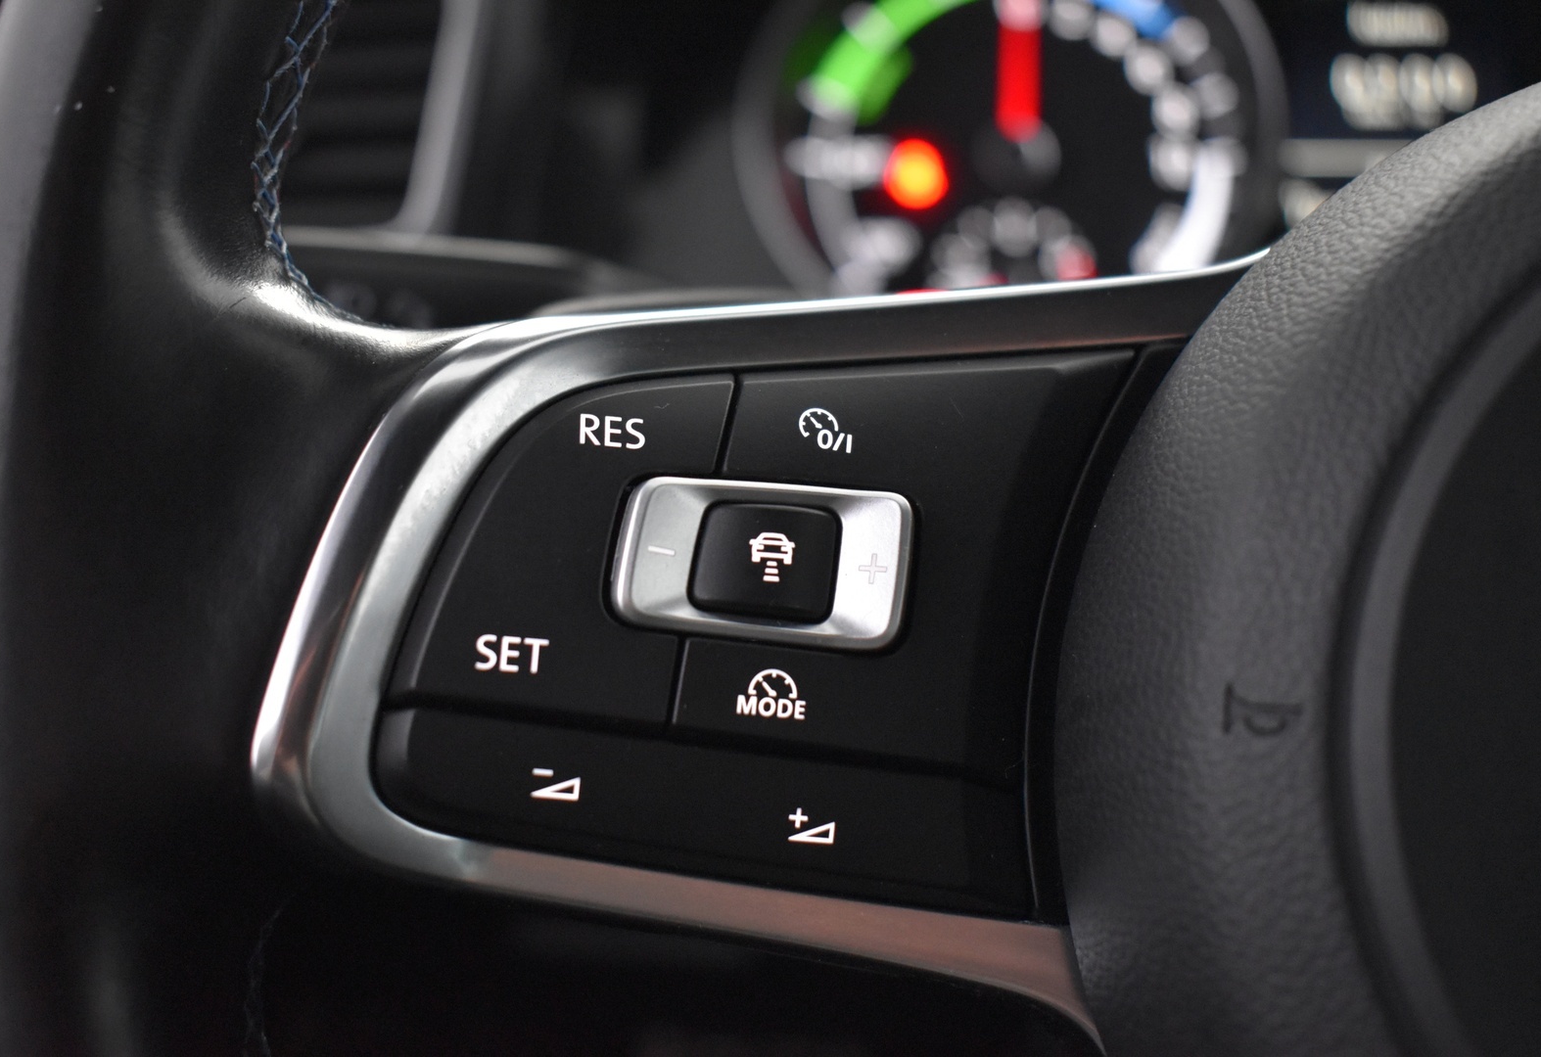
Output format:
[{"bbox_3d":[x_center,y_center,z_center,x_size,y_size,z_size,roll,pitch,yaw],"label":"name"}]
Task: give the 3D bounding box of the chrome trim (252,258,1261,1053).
[{"bbox_3d":[-0.001,0.011,0.191,0.098,0.081,0.022,5,-7,8],"label":"chrome trim"}]

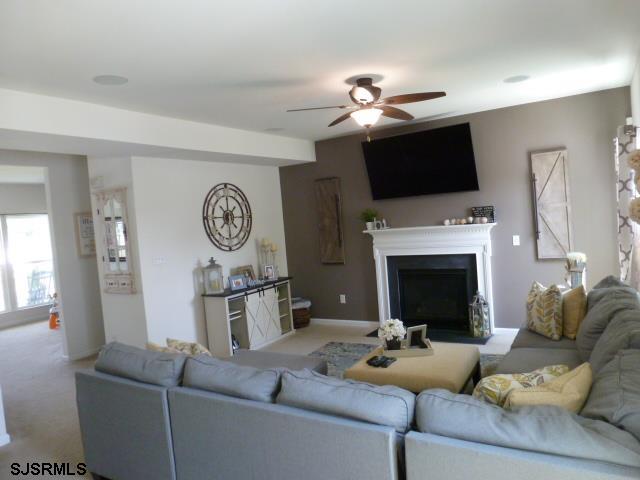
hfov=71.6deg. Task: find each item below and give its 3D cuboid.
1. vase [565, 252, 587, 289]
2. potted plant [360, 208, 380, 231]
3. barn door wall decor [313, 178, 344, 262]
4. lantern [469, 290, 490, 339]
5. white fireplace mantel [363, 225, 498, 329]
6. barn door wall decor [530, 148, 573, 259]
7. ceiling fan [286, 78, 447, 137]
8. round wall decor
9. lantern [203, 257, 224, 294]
[{"bbox_3d":[2.627,0.333,4.557,0.215,0.415,0.215,-2,4,33],"label":"vase"},{"bbox_3d":[0.692,-0.281,6.140,0.222,0.297,0.202,-2,4,32],"label":"potted plant"},{"bbox_3d":[0.168,-0.274,6.583,0.388,1.245,0.050,-2,4,32],"label":"barn door wall decor"},{"bbox_3d":[1.948,0.901,5.401,0.192,0.539,0.186,-5,3,-1],"label":"lantern"},{"bbox_3d":[1.428,0.533,5.781,1.698,1.399,0.222,-2,4,32],"label":"white fireplace mantel"},{"bbox_3d":[2.631,-0.395,5.027,0.378,1.240,0.050,-2,4,32],"label":"barn door wall decor"},{"bbox_3d":[0.381,-1.077,3.633,1.290,0.460,1.290,-2,4,32],"label":"ceiling fan"},{"bbox_3d":[-1.216,-0.305,6.012,0.040,0.922,0.927,-2,4,32],"label":"round wall decor"},{"bbox_3d":[-1.326,0.442,5.584,0.192,0.479,0.176,-5,3,-11],"label":"lantern"}]

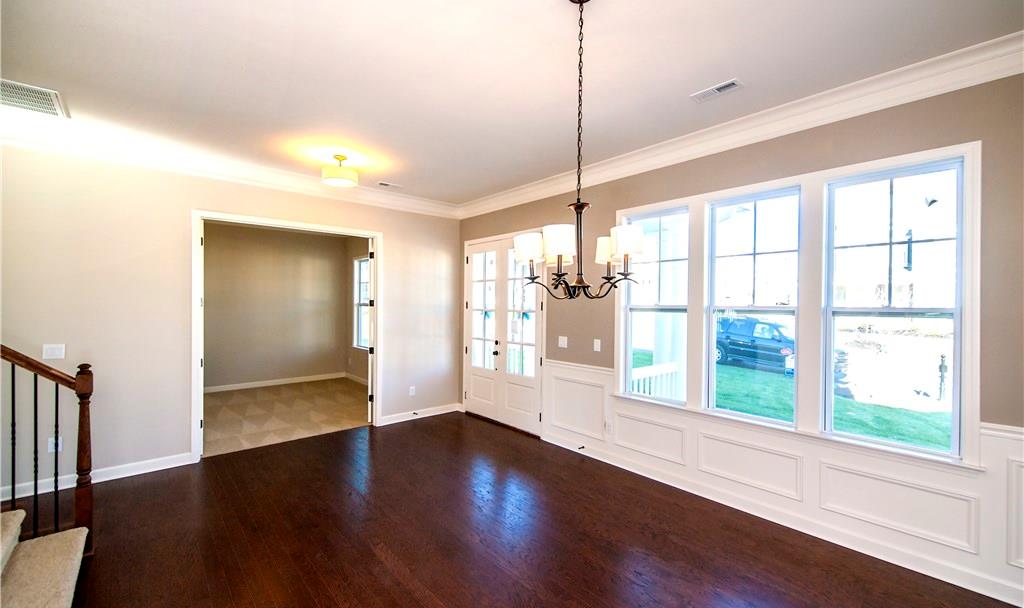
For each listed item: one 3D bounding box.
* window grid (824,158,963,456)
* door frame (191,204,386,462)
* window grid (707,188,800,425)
[{"bbox_3d":[2.426,0.029,2.670,0.090,1.750,0.645,0,0,-41],"label":"window grid"},{"bbox_3d":[-2.475,0.332,4.780,1.960,2.500,0.150,0,0,-41],"label":"door frame"},{"bbox_3d":[1.892,0.021,3.286,0.090,1.750,0.645,0,0,-41],"label":"window grid"}]

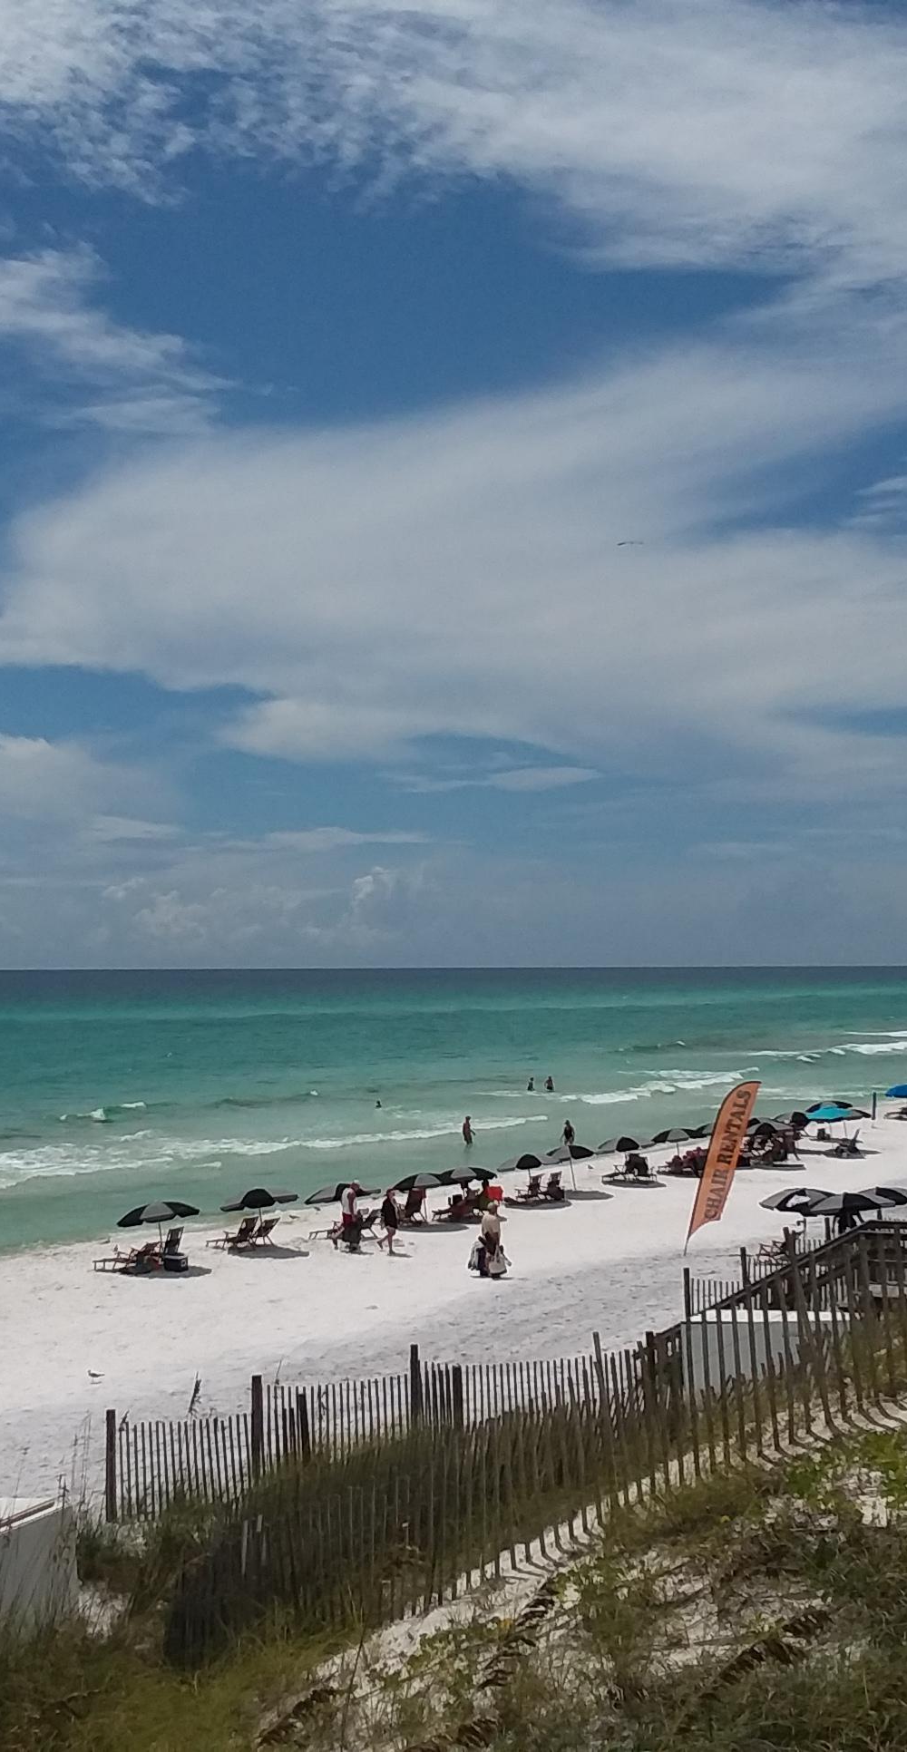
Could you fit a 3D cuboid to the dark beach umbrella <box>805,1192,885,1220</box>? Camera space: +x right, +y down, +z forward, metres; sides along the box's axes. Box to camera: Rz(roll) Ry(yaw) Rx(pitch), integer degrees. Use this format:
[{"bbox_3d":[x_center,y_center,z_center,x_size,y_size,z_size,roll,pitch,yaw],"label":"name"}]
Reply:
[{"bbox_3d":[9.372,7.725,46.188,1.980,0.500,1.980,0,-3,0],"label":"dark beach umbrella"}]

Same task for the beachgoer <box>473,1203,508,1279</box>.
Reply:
[{"bbox_3d":[0.851,8.514,45.600,0.600,1.750,0.580,-1,-3,10],"label":"beachgoer"}]

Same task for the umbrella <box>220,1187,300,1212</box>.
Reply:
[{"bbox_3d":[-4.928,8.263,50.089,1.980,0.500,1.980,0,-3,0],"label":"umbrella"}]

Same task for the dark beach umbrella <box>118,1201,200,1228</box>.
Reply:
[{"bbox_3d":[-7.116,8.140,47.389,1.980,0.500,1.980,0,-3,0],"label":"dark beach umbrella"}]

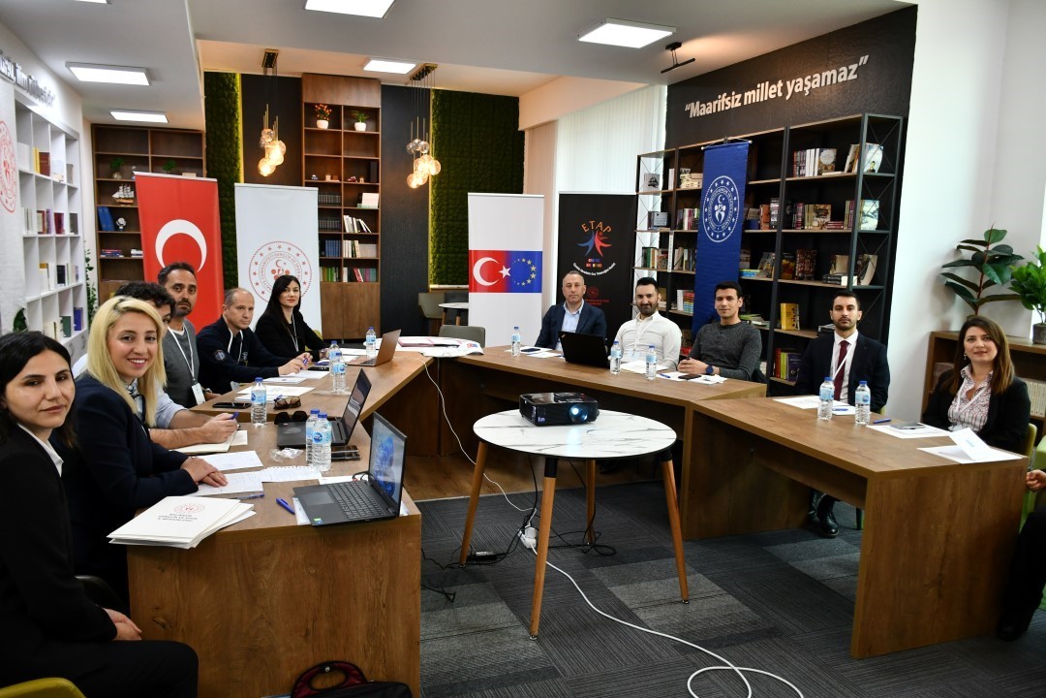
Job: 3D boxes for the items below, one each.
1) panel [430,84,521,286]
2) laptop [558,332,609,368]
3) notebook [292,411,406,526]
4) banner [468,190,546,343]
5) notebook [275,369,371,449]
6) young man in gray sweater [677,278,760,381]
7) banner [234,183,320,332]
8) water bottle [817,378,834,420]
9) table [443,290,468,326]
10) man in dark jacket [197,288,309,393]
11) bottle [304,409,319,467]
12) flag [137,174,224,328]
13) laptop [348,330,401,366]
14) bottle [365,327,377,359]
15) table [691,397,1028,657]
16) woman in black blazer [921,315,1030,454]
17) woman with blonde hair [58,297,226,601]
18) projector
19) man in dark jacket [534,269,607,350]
[{"bbox_3d":[-0.678,-2.388,11.870,1.457,2.868,0.100,-1,8,-17],"label":"panel"},{"bbox_3d":[0.484,-0.008,5.229,0.340,0.223,0.321,9,10,41],"label":"laptop"},{"bbox_3d":[-0.535,0.358,2.384,0.265,0.245,0.360,-2,9,-25],"label":"notebook"},{"bbox_3d":[-0.206,-0.687,8.752,0.850,2.030,0.200,0,8,-9],"label":"banner"},{"bbox_3d":[-0.819,0.235,3.218,0.350,0.237,0.380,-1,8,-16],"label":"notebook"},{"bbox_3d":[1.244,0.236,5.049,0.560,1.320,0.800,7,10,32],"label":"young man in gray sweater"},{"bbox_3d":[-2.582,-0.691,8.326,0.850,2.030,0.200,-2,9,-26],"label":"banner"},{"bbox_3d":[1.462,0.236,3.773,0.065,0.203,0.065,2,8,0],"label":"water bottle"},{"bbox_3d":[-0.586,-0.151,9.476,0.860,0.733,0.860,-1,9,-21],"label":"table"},{"bbox_3d":[-1.539,0.273,4.506,0.740,1.260,0.550,5,9,23],"label":"man in dark jacket"},{"bbox_3d":[-0.743,0.311,2.805,0.065,0.205,0.065,0,8,-15],"label":"bottle"},{"bbox_3d":[-3.244,-0.605,7.508,0.120,2.040,0.850,4,8,31],"label":"flag"},{"bbox_3d":[-0.954,-0.009,5.005,0.250,0.207,0.300,3,8,9],"label":"laptop"},{"bbox_3d":[-1.032,-0.048,5.338,0.065,0.208,0.065,0,8,-11],"label":"bottle"},{"bbox_3d":[1.448,0.726,3.691,0.780,0.746,1.300,-1,9,-20],"label":"table"},{"bbox_3d":[2.017,0.483,3.693,0.720,1.270,0.500,-4,10,-37],"label":"woman in black blazer"},{"bbox_3d":[-1.127,0.511,2.564,0.680,1.330,0.480,1,8,-5],"label":"woman with blonde hair"},{"bbox_3d":[0.173,0.287,3.733,0.310,0.105,0.225,-1,8,-18],"label":"projector"},{"bbox_3d":[0.309,0.085,5.909,0.560,1.340,0.760,5,9,22],"label":"man in dark jacket"}]

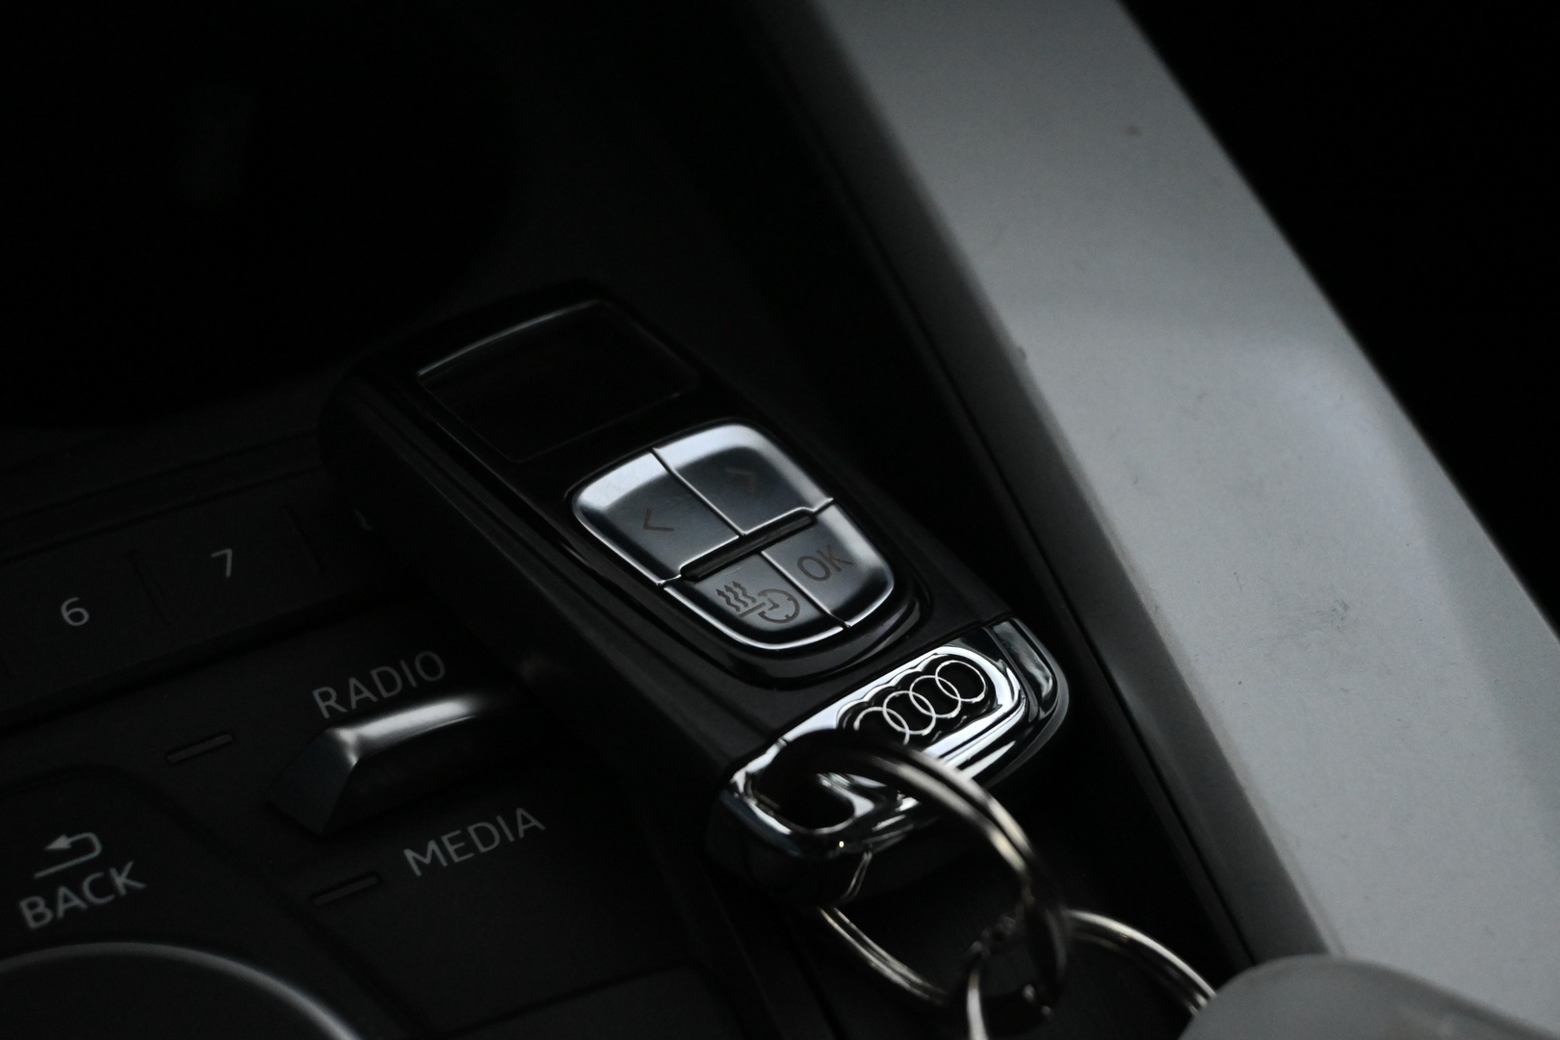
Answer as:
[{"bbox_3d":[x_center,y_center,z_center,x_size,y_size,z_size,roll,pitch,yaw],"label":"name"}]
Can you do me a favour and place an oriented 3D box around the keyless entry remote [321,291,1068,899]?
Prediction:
[{"bbox_3d":[-0.008,0.006,0.273,0.074,0.017,0.037,43,45,21],"label":"keyless entry remote"}]

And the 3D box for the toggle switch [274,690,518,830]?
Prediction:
[{"bbox_3d":[-0.035,0.022,0.253,0.027,0.007,0.006,-18,56,-37],"label":"toggle switch"}]

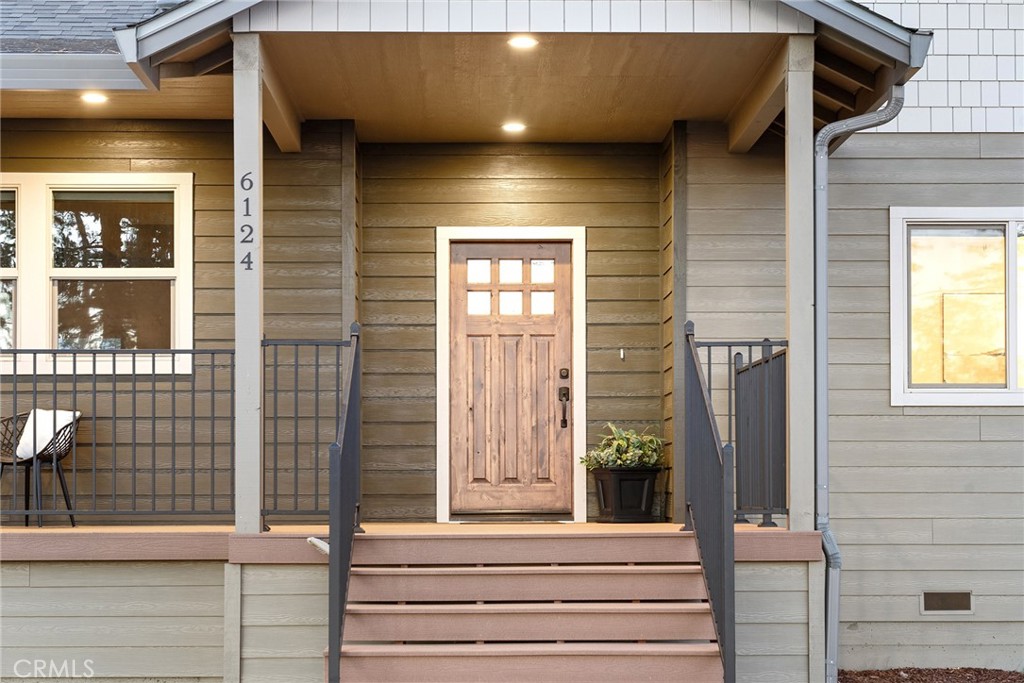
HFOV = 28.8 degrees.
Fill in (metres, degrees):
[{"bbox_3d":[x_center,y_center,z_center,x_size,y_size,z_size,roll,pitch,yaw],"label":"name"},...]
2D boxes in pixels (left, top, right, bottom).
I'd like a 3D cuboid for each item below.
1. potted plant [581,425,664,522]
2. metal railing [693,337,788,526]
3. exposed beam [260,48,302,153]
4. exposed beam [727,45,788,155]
[{"bbox_3d":[0.788,0.934,14.200,0.550,0.700,0.490,0,-2,-11],"label":"potted plant"},{"bbox_3d":[1.287,0.512,11.250,0.540,1.060,0.060,0,-2,-1],"label":"metal railing"},{"bbox_3d":[-1.497,-1.507,12.410,0.140,0.200,2.630,0,-4,-1],"label":"exposed beam"},{"bbox_3d":[1.587,-1.505,12.410,0.140,0.200,2.630,0,-4,-1],"label":"exposed beam"}]

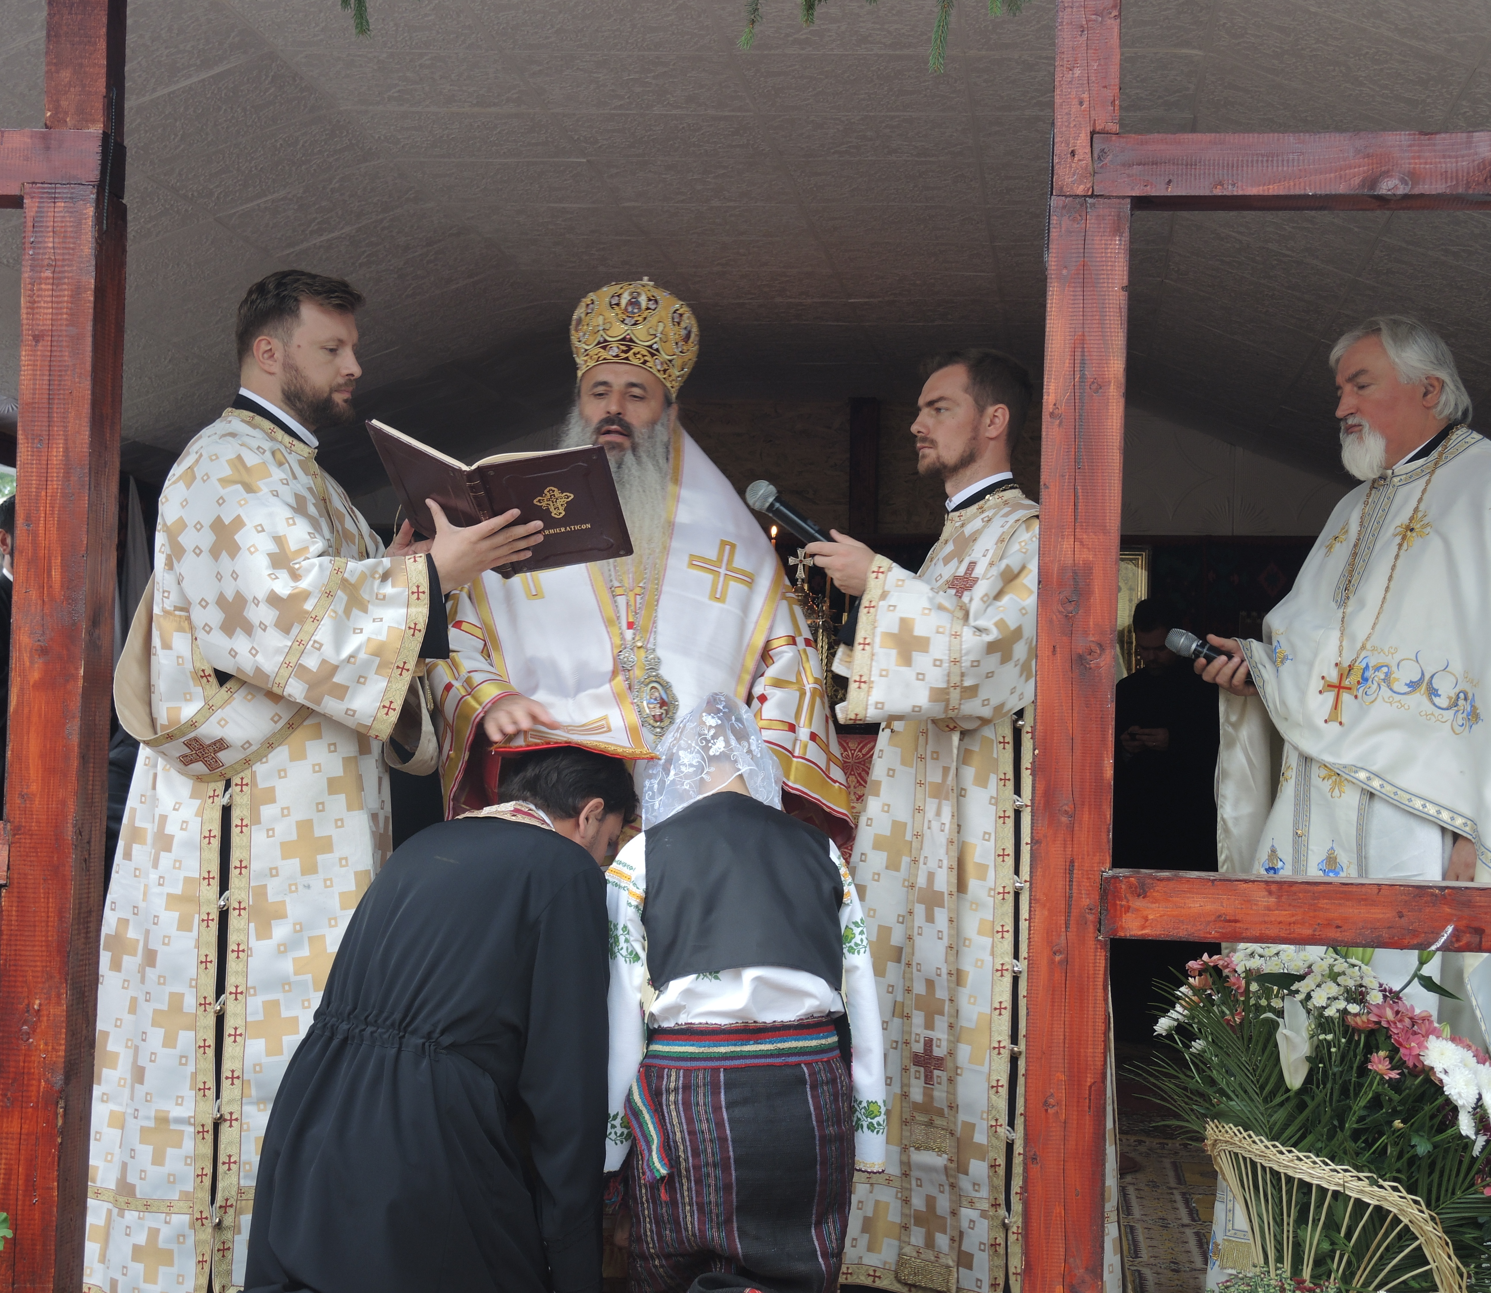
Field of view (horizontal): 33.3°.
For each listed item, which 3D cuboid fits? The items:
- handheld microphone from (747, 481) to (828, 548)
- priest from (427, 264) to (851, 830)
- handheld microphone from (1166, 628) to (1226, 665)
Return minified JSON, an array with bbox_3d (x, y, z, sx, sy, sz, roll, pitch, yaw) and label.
[{"bbox_3d":[0.103,-0.192,4.130,0.250,0.052,0.052,37,0,-9],"label":"handheld microphone"},{"bbox_3d":[-0.195,0.268,4.430,0.750,1.840,0.580,2,-3,1],"label":"priest"},{"bbox_3d":[0.882,0.038,4.550,0.240,0.047,0.047,23,0,-12],"label":"handheld microphone"}]

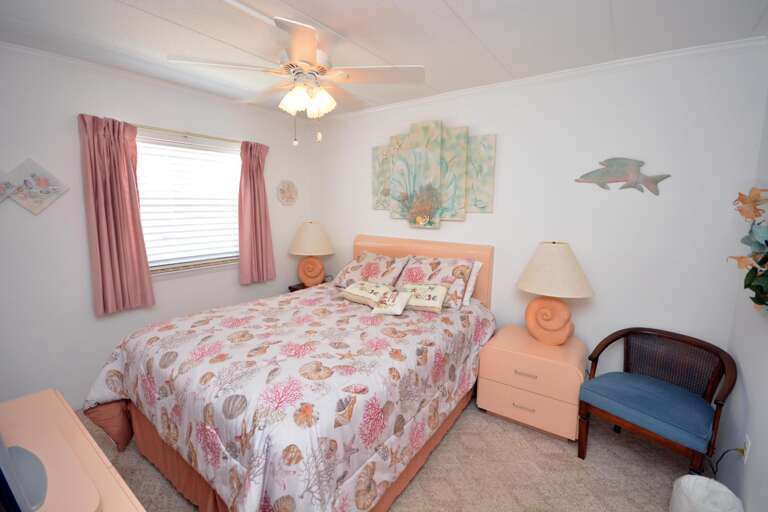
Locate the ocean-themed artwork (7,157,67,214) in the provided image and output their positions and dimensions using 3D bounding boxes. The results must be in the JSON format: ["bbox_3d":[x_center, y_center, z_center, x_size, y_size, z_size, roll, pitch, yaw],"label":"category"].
[{"bbox_3d":[-2.131,-0.424,1.976,0.020,0.340,0.270,6,11,36],"label":"ocean-themed artwork"}]

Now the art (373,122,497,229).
[{"bbox_3d":[0.353,-0.693,2.768,1.190,0.900,0.060,6,11,38],"label":"art"}]

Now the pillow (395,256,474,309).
[{"bbox_3d":[0.406,0.201,2.621,0.620,0.420,0.160,6,-26,38],"label":"pillow"}]

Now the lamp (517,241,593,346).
[{"bbox_3d":[1.104,0.235,2.085,0.440,0.650,0.440,6,11,38],"label":"lamp"}]

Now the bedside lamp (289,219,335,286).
[{"bbox_3d":[-0.739,-0.024,3.276,0.440,0.650,0.440,-1,9,0],"label":"bedside lamp"}]

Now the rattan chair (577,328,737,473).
[{"bbox_3d":[1.453,0.810,1.724,0.540,0.690,0.560,-7,11,-37],"label":"rattan chair"}]

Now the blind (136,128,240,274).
[{"bbox_3d":[-1.568,-0.471,2.725,0.050,1.030,0.850,6,11,36],"label":"blind"}]

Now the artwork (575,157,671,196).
[{"bbox_3d":[1.443,-0.481,1.960,0.470,0.240,0.035,6,11,38],"label":"artwork"}]

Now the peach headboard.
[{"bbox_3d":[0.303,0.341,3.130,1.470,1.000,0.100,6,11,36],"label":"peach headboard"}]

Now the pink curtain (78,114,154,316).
[{"bbox_3d":[-1.937,-0.269,2.326,0.110,1.380,0.365,6,11,38],"label":"pink curtain"}]

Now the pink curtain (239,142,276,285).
[{"bbox_3d":[-1.260,-0.407,3.179,0.110,1.360,0.370,6,11,38],"label":"pink curtain"}]

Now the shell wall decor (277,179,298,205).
[{"bbox_3d":[-1.029,-0.680,3.442,0.020,0.285,0.275,6,11,36],"label":"shell wall decor"}]

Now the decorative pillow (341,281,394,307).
[{"bbox_3d":[-0.146,0.357,2.942,0.400,0.110,0.300,6,19,36],"label":"decorative pillow"}]

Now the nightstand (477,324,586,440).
[{"bbox_3d":[1.104,0.872,2.344,0.610,0.495,0.530,6,11,36],"label":"nightstand"}]

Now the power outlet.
[{"bbox_3d":[1.743,0.934,1.540,0.010,0.117,0.075,6,11,36],"label":"power outlet"}]

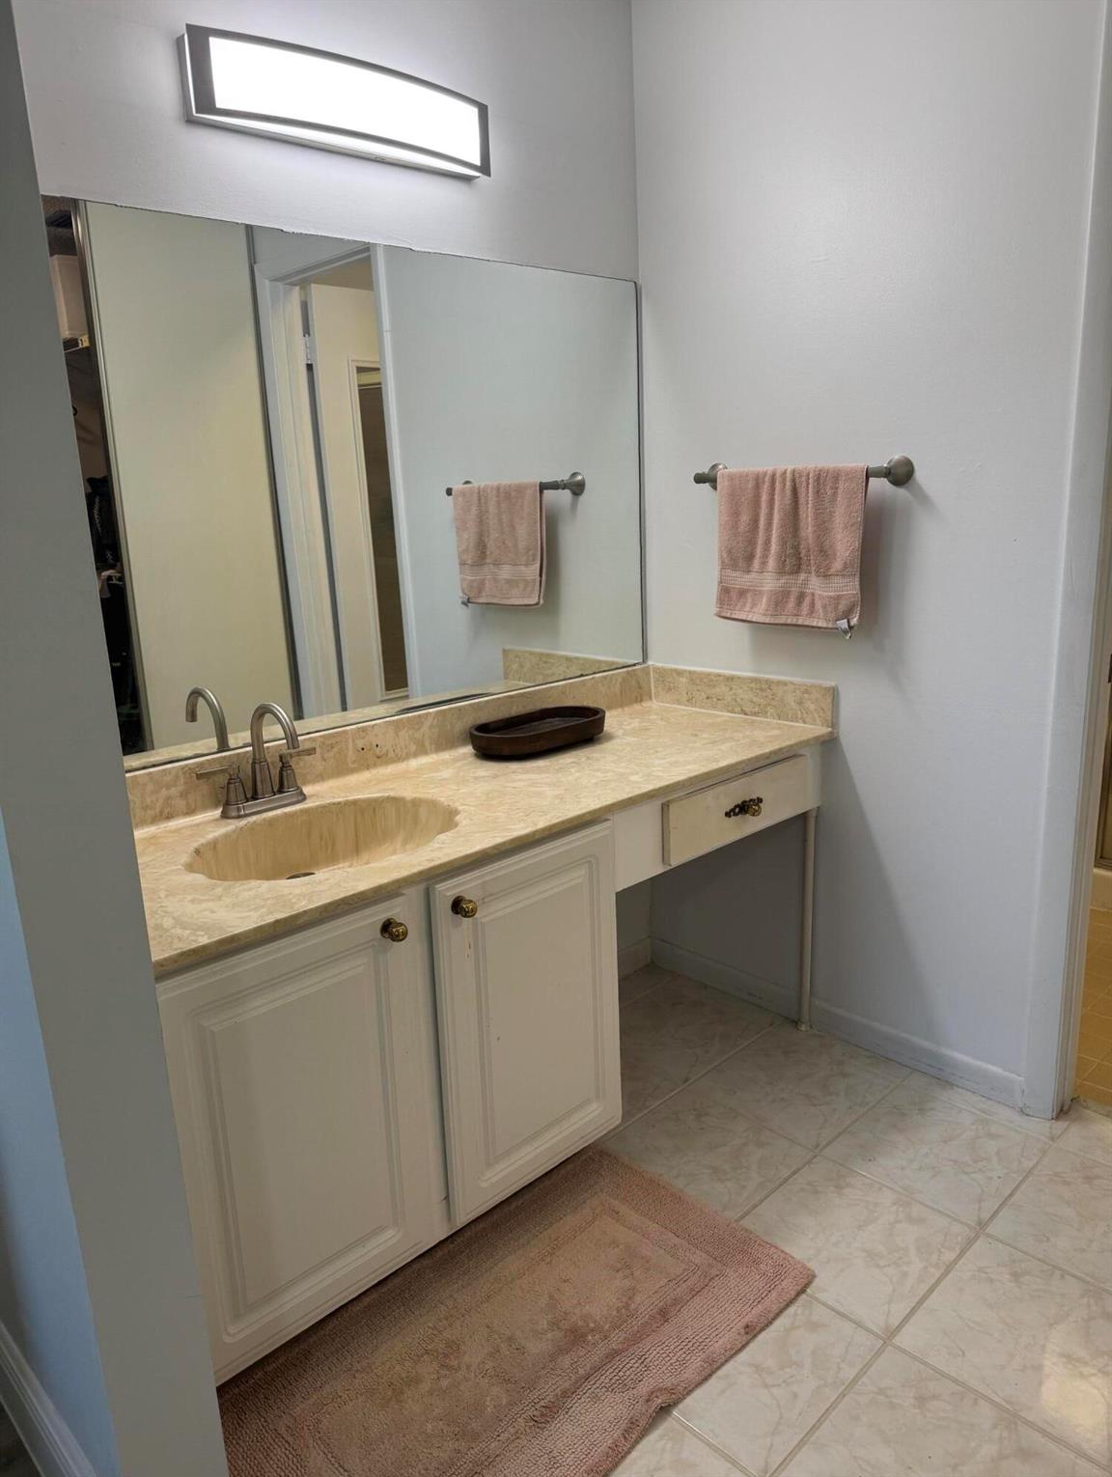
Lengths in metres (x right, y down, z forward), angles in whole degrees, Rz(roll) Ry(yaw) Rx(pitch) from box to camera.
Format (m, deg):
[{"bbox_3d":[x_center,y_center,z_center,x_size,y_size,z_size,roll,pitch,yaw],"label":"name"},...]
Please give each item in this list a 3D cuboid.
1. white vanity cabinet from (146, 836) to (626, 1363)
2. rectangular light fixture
[{"bbox_3d":[-0.392,0.538,1.863,0.905,0.738,0.557,-15,19,-41],"label":"white vanity cabinet"},{"bbox_3d":[-0.361,-1.134,1.854,0.630,0.133,0.095,-15,18,-42],"label":"rectangular light fixture"}]

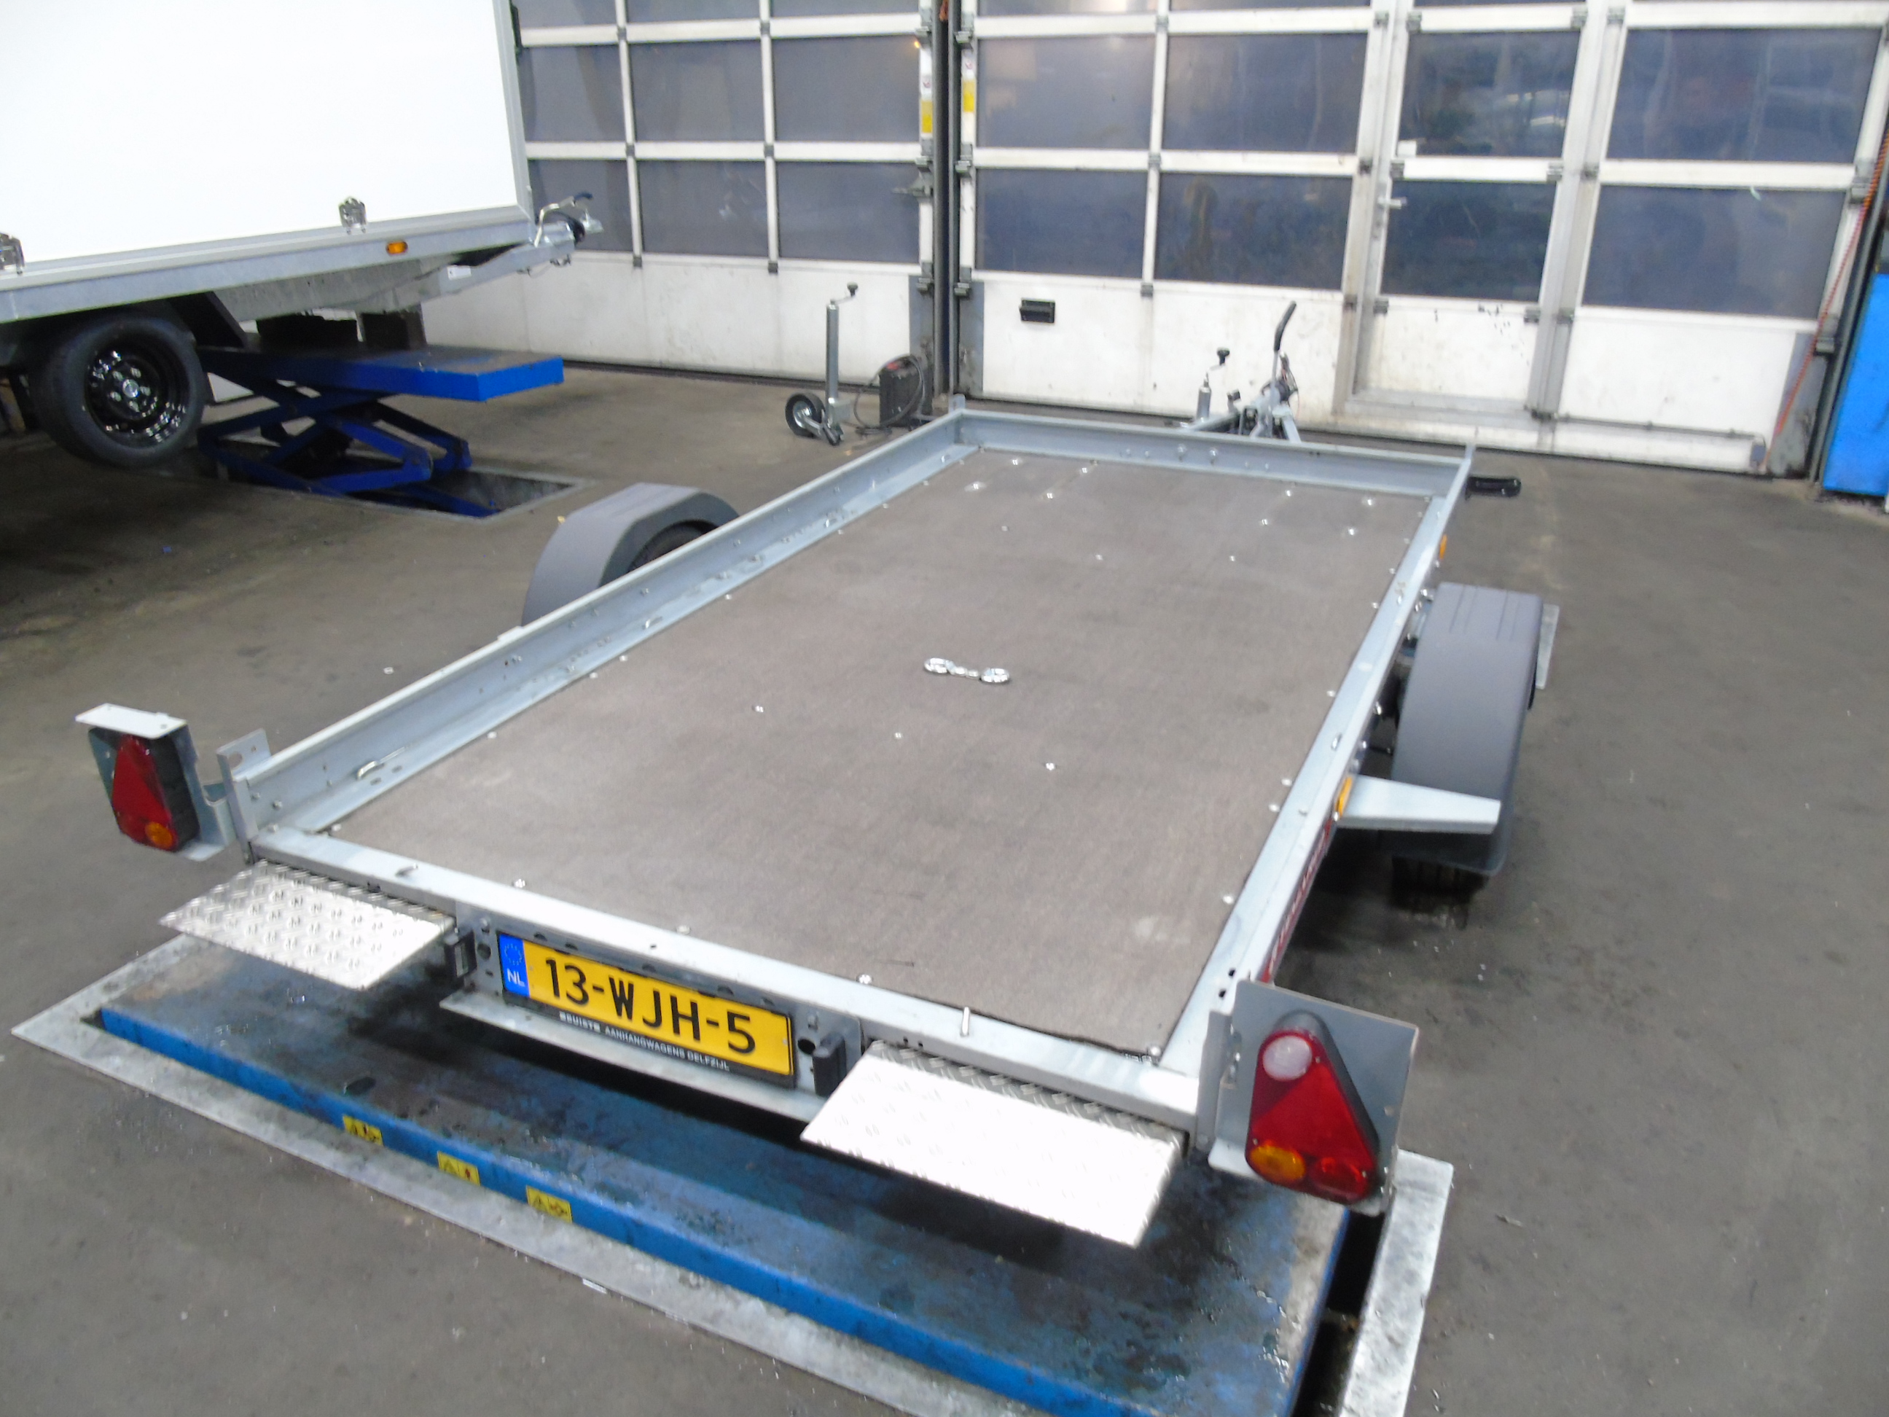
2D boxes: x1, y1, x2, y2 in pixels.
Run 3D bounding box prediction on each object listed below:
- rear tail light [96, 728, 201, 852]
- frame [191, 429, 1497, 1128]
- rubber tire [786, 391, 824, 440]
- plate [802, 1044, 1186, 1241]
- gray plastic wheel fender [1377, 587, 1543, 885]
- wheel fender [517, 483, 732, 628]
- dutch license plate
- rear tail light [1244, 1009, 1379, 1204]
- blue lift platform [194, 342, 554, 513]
[{"bbox_3d":[-1.335,0.134,2.294,0.150,0.212,0.062,10,27,23],"label":"rear tail light"},{"bbox_3d":[0.199,-0.247,3.203,1.690,0.185,2.990,10,27,23],"label":"frame"},{"bbox_3d":[-0.681,-1.439,6.700,0.220,0.220,0.070,22,32,40],"label":"rubber tire"},{"bbox_3d":[0.061,0.541,1.711,0.432,0.024,0.205,10,27,23],"label":"plate"},{"bbox_3d":[1.069,0.088,2.789,0.195,0.610,0.730,10,27,23],"label":"gray plastic wheel fender"},{"bbox_3d":[-0.775,-0.246,3.574,0.195,0.610,0.730,10,27,23],"label":"wheel fender"},{"bbox_3d":[-0.452,0.444,2.031,0.525,0.120,0.015,10,27,23],"label":"dutch license plate"},{"bbox_3d":[0.422,0.453,1.546,0.150,0.212,0.062,10,27,23],"label":"rear tail light"},{"bbox_3d":[-2.618,-1.352,6.222,1.850,0.550,0.500,11,26,23],"label":"blue lift platform"}]

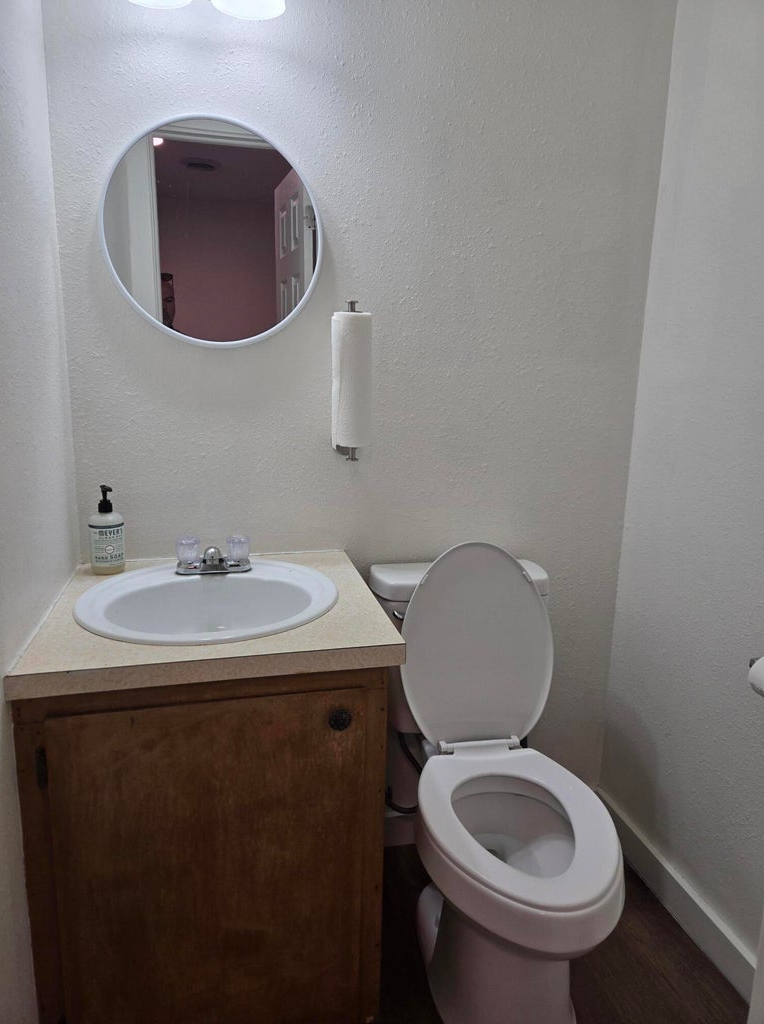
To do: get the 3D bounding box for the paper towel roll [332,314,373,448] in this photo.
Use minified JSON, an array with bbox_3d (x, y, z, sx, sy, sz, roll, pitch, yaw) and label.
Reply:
[{"bbox_3d":[-0.064,-0.284,1.479,0.086,0.286,0.086,1,12,0],"label":"paper towel roll"}]

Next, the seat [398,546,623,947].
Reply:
[{"bbox_3d":[0.260,0.376,1.305,0.370,0.528,0.541,-2,12,-15],"label":"seat"}]

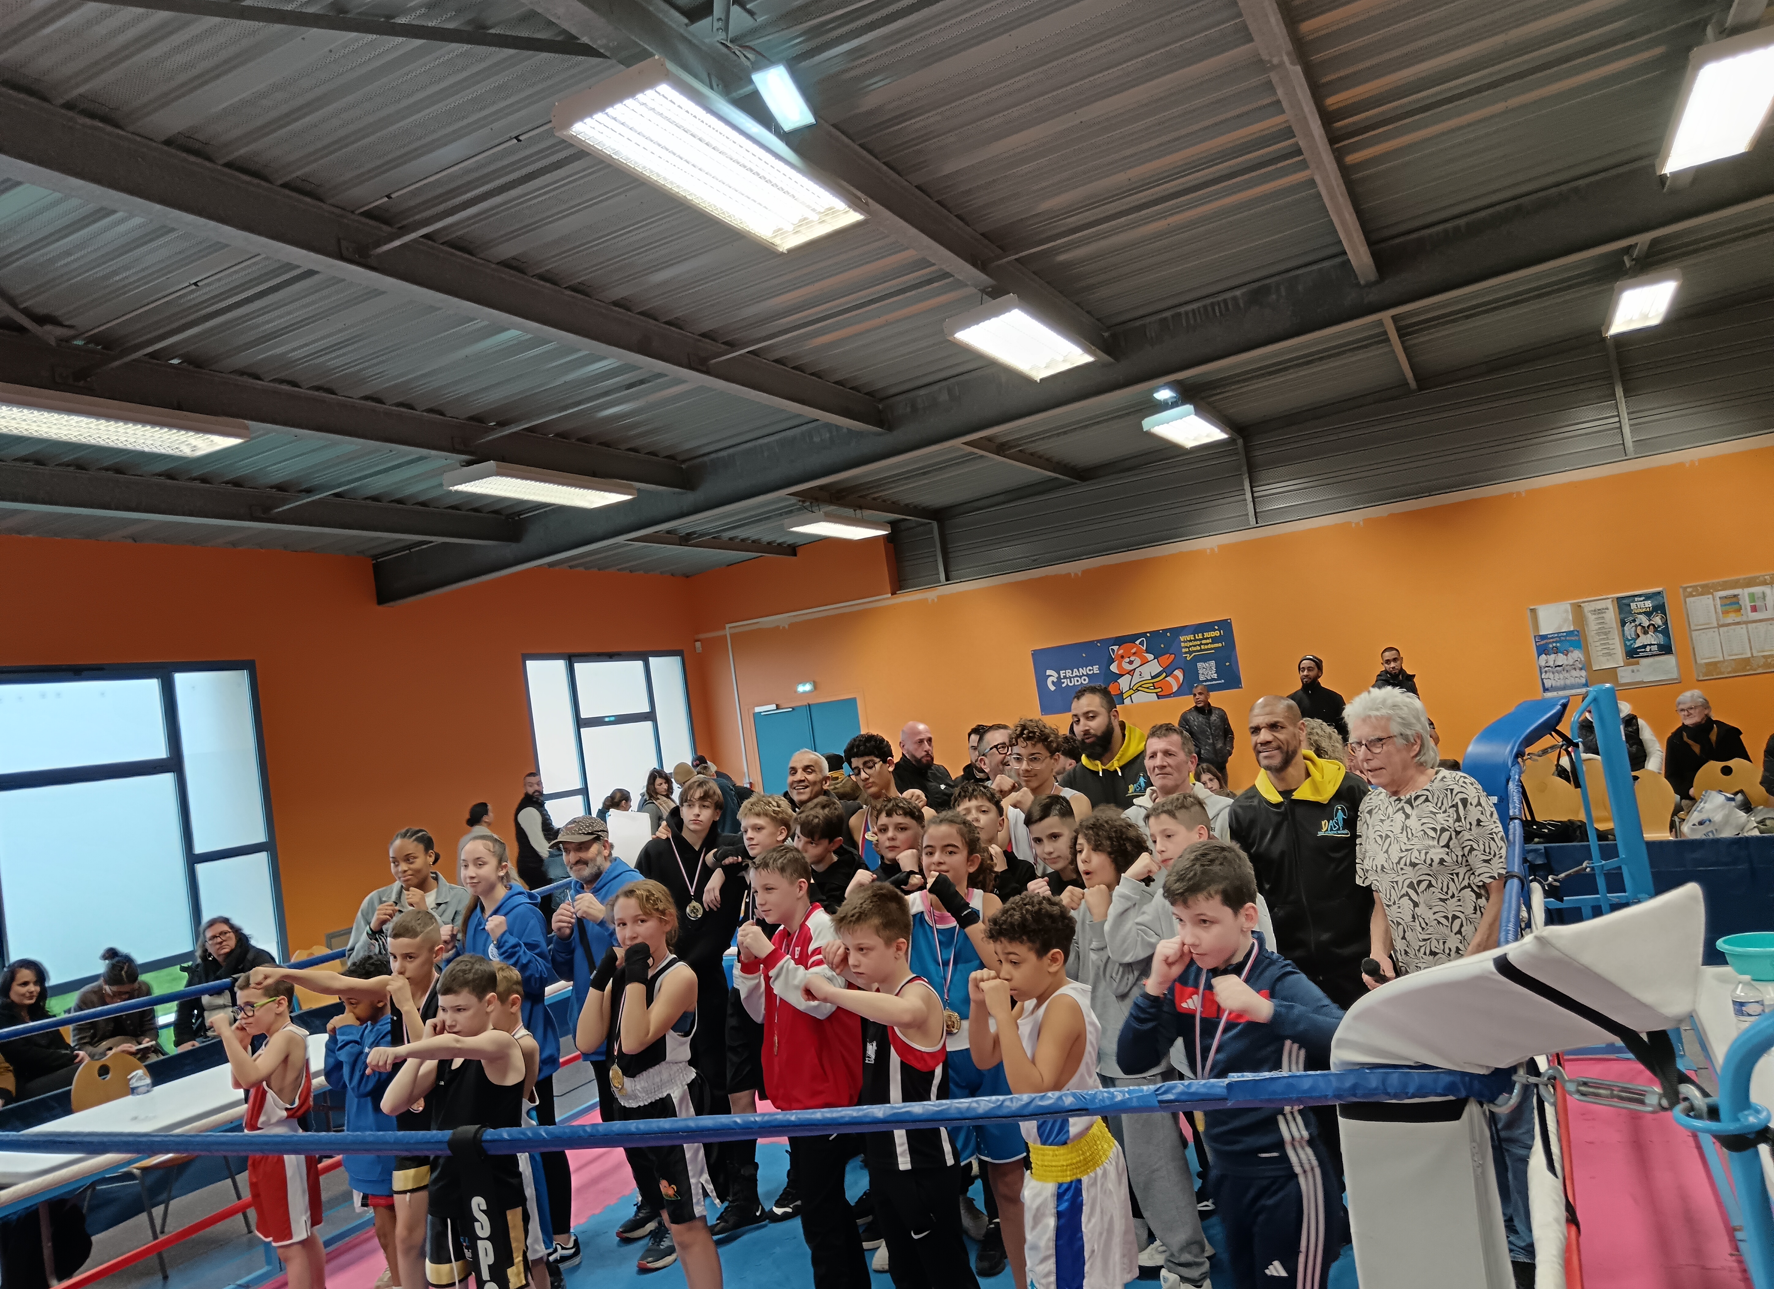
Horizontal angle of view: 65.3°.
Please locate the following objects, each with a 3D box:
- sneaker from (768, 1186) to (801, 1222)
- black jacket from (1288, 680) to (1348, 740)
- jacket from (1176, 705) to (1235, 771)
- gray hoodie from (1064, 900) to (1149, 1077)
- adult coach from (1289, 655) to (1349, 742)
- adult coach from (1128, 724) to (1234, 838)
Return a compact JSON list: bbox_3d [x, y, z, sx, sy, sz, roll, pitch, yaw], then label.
[{"bbox_3d":[-0.323,2.058,5.188,0.280,0.125,0.100,-6,-4,-27],"label":"sneaker"},{"bbox_3d":[3.506,0.667,11.200,0.520,0.700,0.320,-10,-3,29],"label":"black jacket"},{"bbox_3d":[3.114,0.906,13.400,0.520,0.660,0.320,-9,-3,17],"label":"jacket"},{"bbox_3d":[0.704,1.025,4.170,0.320,0.540,0.390,-5,-4,-44],"label":"gray hoodie"},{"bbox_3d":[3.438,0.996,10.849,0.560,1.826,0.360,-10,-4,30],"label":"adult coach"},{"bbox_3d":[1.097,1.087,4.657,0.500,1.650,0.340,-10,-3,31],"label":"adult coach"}]

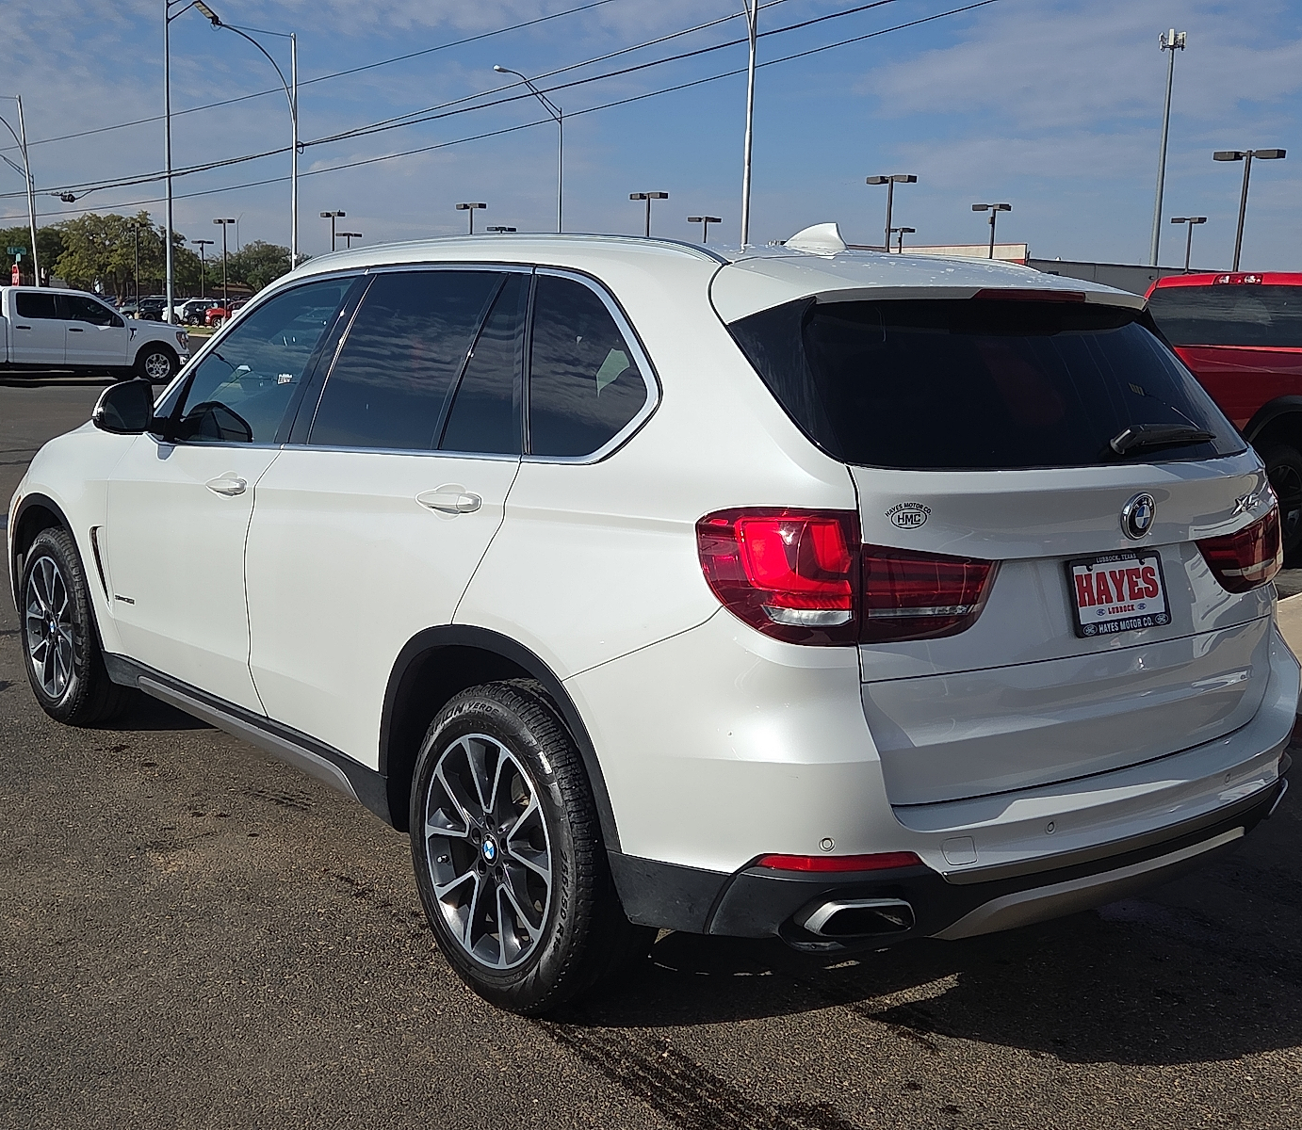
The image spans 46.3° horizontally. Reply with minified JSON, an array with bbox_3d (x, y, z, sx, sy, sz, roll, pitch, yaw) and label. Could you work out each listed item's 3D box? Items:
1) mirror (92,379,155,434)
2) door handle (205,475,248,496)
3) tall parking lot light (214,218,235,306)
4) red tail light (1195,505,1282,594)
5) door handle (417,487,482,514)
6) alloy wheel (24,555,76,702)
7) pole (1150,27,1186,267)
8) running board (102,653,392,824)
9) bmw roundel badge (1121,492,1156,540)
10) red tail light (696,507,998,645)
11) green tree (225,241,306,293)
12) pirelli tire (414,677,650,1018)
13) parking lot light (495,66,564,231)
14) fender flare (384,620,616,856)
[{"bbox_3d":[-1.619,-0.486,4.703,0.205,0.178,0.140,-5,11,-39],"label":"mirror"},{"bbox_3d":[-1.188,-0.225,4.280,0.050,0.055,0.260,-5,11,-39],"label":"door handle"},{"bbox_3d":[-29.329,-20.080,105.000,1.450,7.500,0.500,0,9,-16],"label":"tall parking lot light"},{"bbox_3d":[1.355,-0.063,3.617,0.225,0.245,0.570,10,12,43],"label":"red tail light"},{"bbox_3d":[-0.449,-0.143,3.357,0.060,0.055,0.262,-5,11,-39],"label":"door handle"},{"bbox_3d":[-2.134,0.223,5.653,0.200,0.517,0.517,-5,11,-39],"label":"alloy wheel"},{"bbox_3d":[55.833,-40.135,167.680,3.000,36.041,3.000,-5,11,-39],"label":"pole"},{"bbox_3d":[-1.199,0.439,4.457,0.150,0.155,1.980,-5,11,-39],"label":"running board"},{"bbox_3d":[0.989,-0.100,3.093,0.094,0.094,0.020,-5,15,-39],"label":"bmw roundel badge"},{"bbox_3d":[0.383,0.003,2.842,0.575,0.262,0.260,-5,11,-39],"label":"red tail light"},{"bbox_3d":[-31.728,-23.132,125.000,7.000,7.000,7.000,0,9,-14],"label":"green tree"},{"bbox_3d":[-0.269,0.611,3.413,0.265,0.735,0.738,-5,11,-39],"label":"pirelli tire"},{"bbox_3d":[-4.374,-11.989,53.755,2.970,10.405,0.360,-5,11,-39],"label":"parking lot light"},{"bbox_3d":[-0.324,0.344,3.301,0.090,0.430,0.950,-5,11,-39],"label":"fender flare"}]

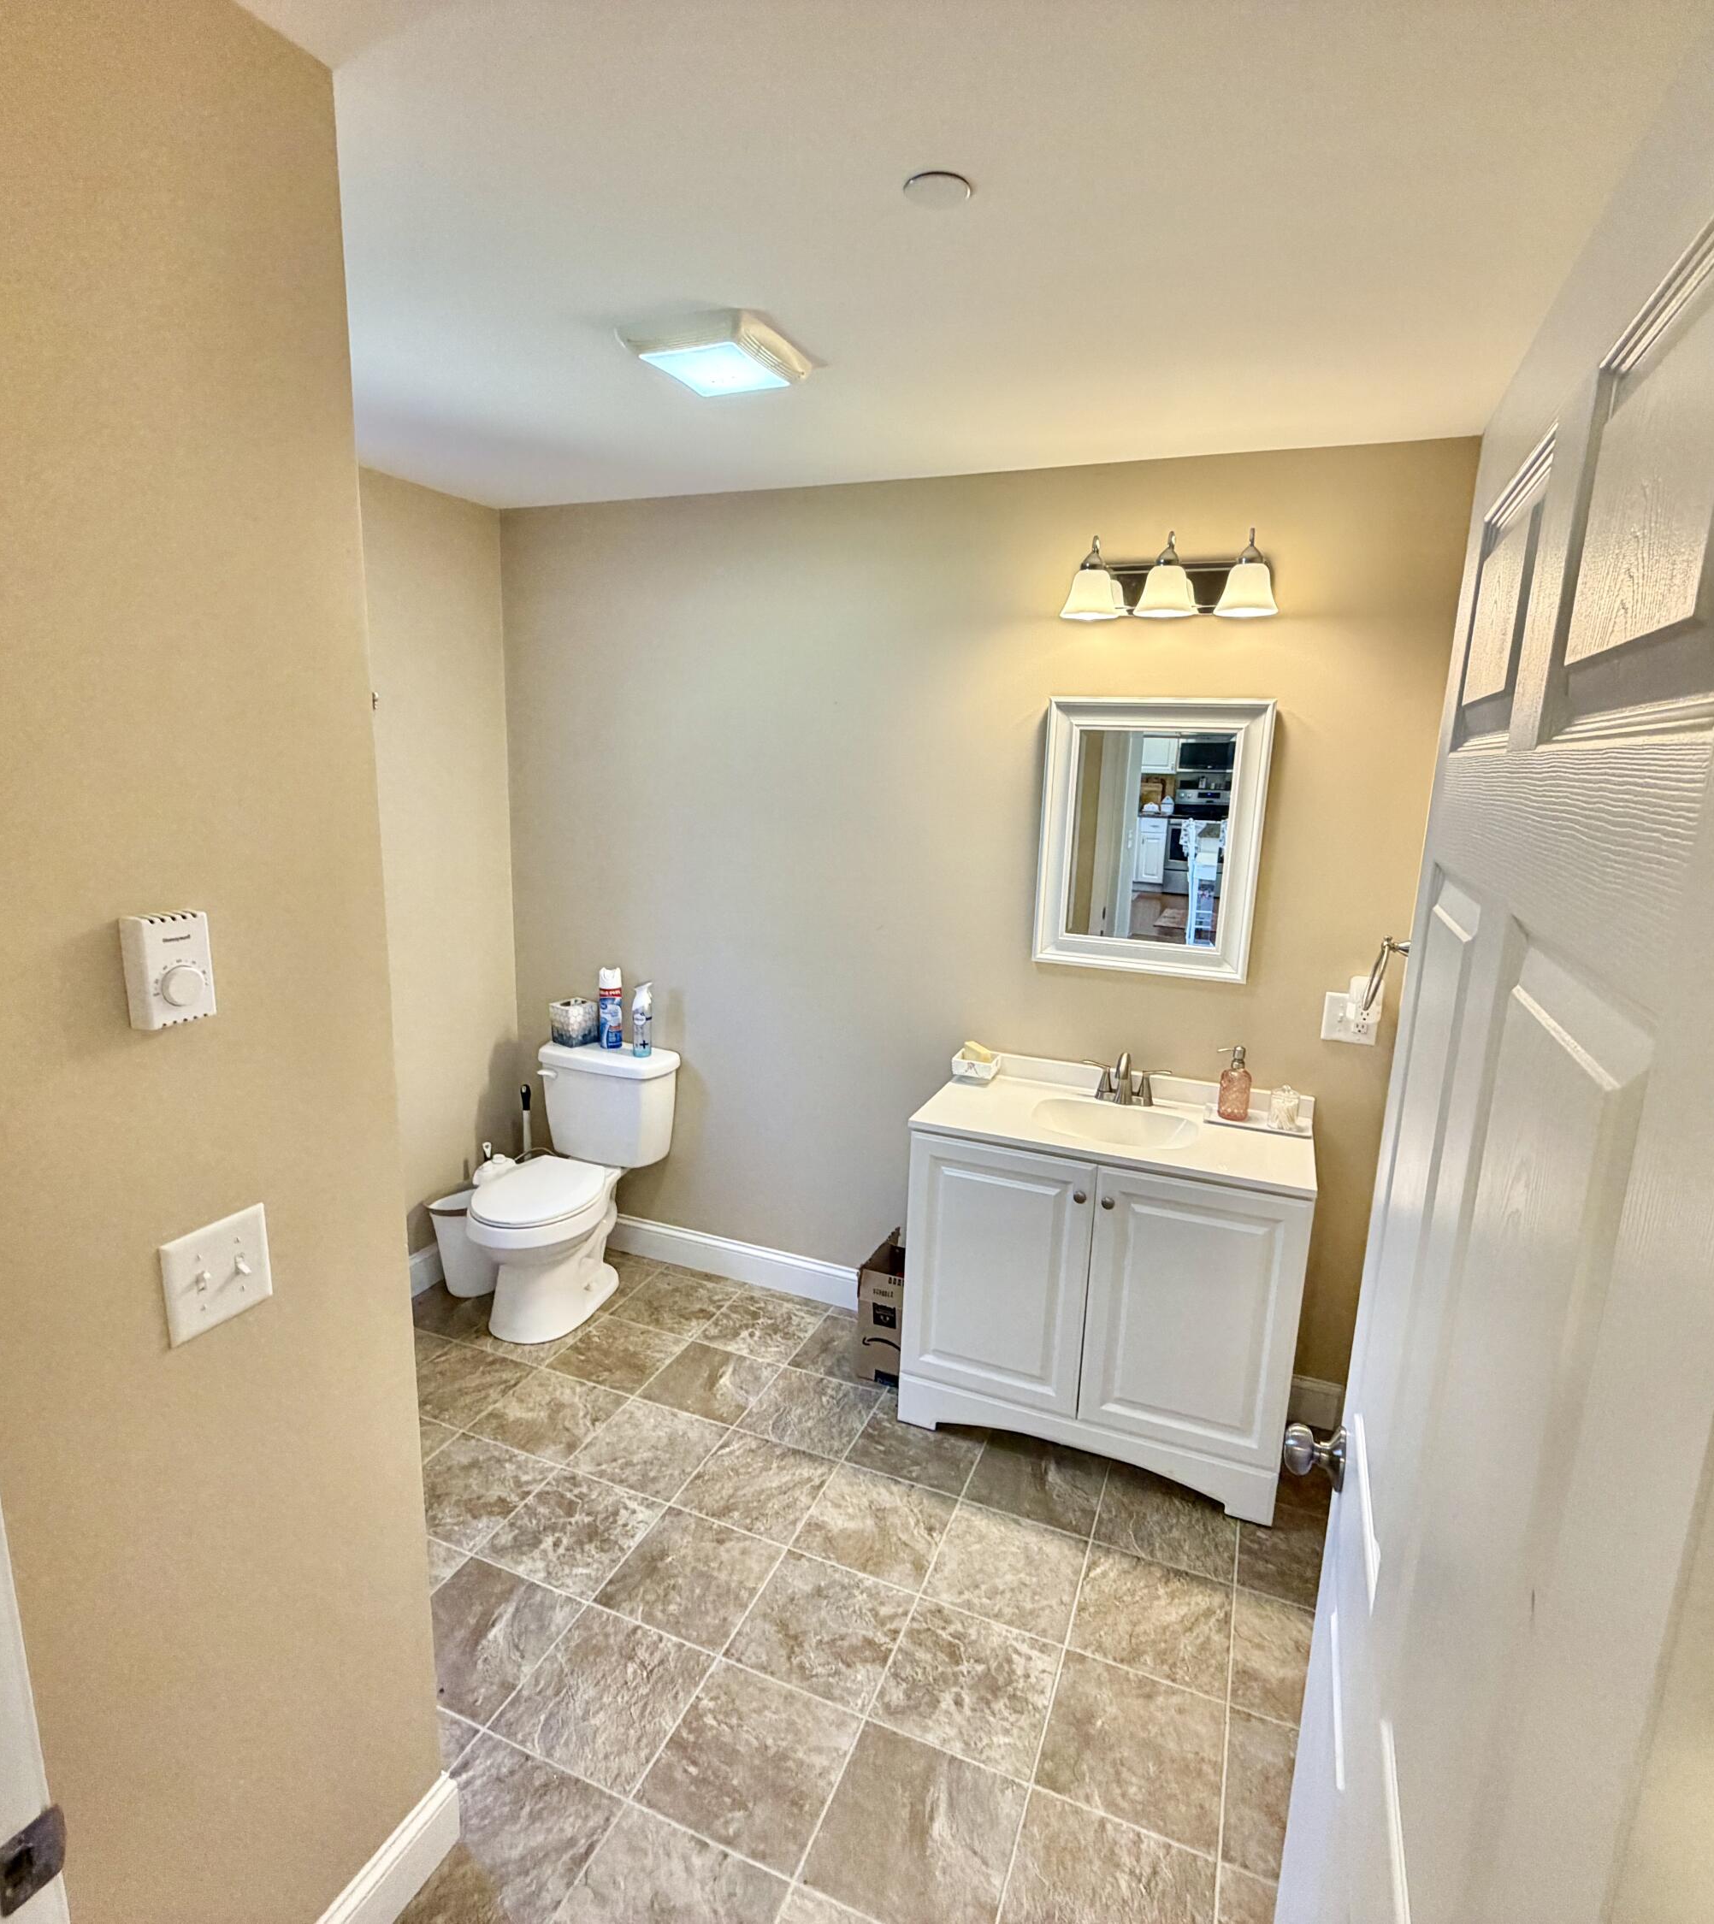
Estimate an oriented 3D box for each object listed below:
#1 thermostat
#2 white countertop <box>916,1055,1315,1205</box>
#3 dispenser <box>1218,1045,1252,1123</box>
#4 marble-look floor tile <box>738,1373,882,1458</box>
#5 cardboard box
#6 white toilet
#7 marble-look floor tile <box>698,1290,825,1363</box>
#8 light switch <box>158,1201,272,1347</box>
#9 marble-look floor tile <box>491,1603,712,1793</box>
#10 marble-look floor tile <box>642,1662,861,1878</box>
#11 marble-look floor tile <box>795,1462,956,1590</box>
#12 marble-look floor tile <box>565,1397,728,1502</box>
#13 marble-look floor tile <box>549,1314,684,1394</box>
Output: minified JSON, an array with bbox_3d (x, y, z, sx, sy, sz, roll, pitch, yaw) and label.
[{"bbox_3d":[-0.703,0.008,1.064,0.038,0.111,0.068,7,13,22],"label":"thermostat"},{"bbox_3d":[0.646,0.379,2.590,0.924,0.092,0.477,7,13,22],"label":"white countertop"},{"bbox_3d":[0.938,0.298,2.584,0.088,0.187,0.070,0,12,-9],"label":"dispenser"},{"bbox_3d":[-0.114,1.194,2.754,0.297,0.010,0.297,7,13,21],"label":"marble-look floor tile"},{"bbox_3d":[0.130,0.983,2.974,0.140,0.335,0.290,7,13,22],"label":"cardboard box"},{"bbox_3d":[-0.885,0.691,3.183,0.416,0.750,0.664,7,13,22],"label":"white toilet"},{"bbox_3d":[-0.279,1.104,3.142,0.297,0.010,0.297,7,13,21],"label":"marble-look floor tile"},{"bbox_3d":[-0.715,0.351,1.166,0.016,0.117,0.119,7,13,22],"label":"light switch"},{"bbox_3d":[-0.463,1.361,1.925,0.297,0.010,0.297,7,13,21],"label":"marble-look floor tile"},{"bbox_3d":[-0.182,1.400,1.818,0.302,0.010,0.302,7,13,22],"label":"marble-look floor tile"},{"bbox_3d":[0.051,1.283,2.361,0.300,0.010,0.300,7,13,22],"label":"marble-look floor tile"},{"bbox_3d":[-0.513,1.220,2.597,0.302,0.010,0.302,7,13,22],"label":"marble-look floor tile"},{"bbox_3d":[-0.677,1.125,2.978,0.297,0.010,0.297,7,13,21],"label":"marble-look floor tile"}]

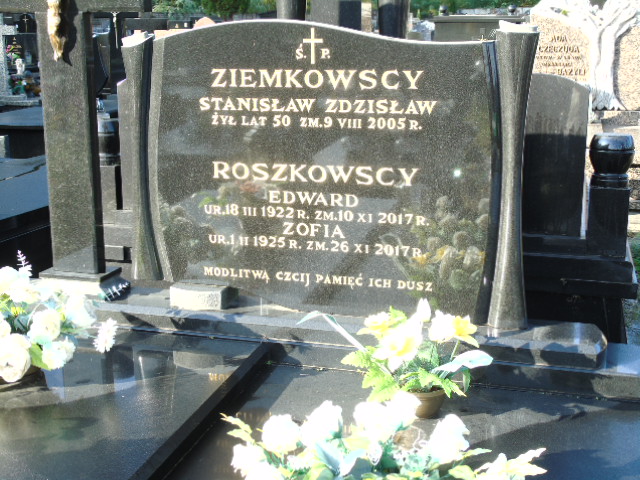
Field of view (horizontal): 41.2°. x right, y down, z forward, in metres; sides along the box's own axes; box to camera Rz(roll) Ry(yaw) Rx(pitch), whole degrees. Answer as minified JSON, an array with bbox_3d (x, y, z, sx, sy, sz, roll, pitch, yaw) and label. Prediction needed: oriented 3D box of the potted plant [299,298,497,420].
[{"bbox_3d":[0.193,0.287,2.150,0.450,0.250,0.280,2,10,9],"label":"potted plant"}]

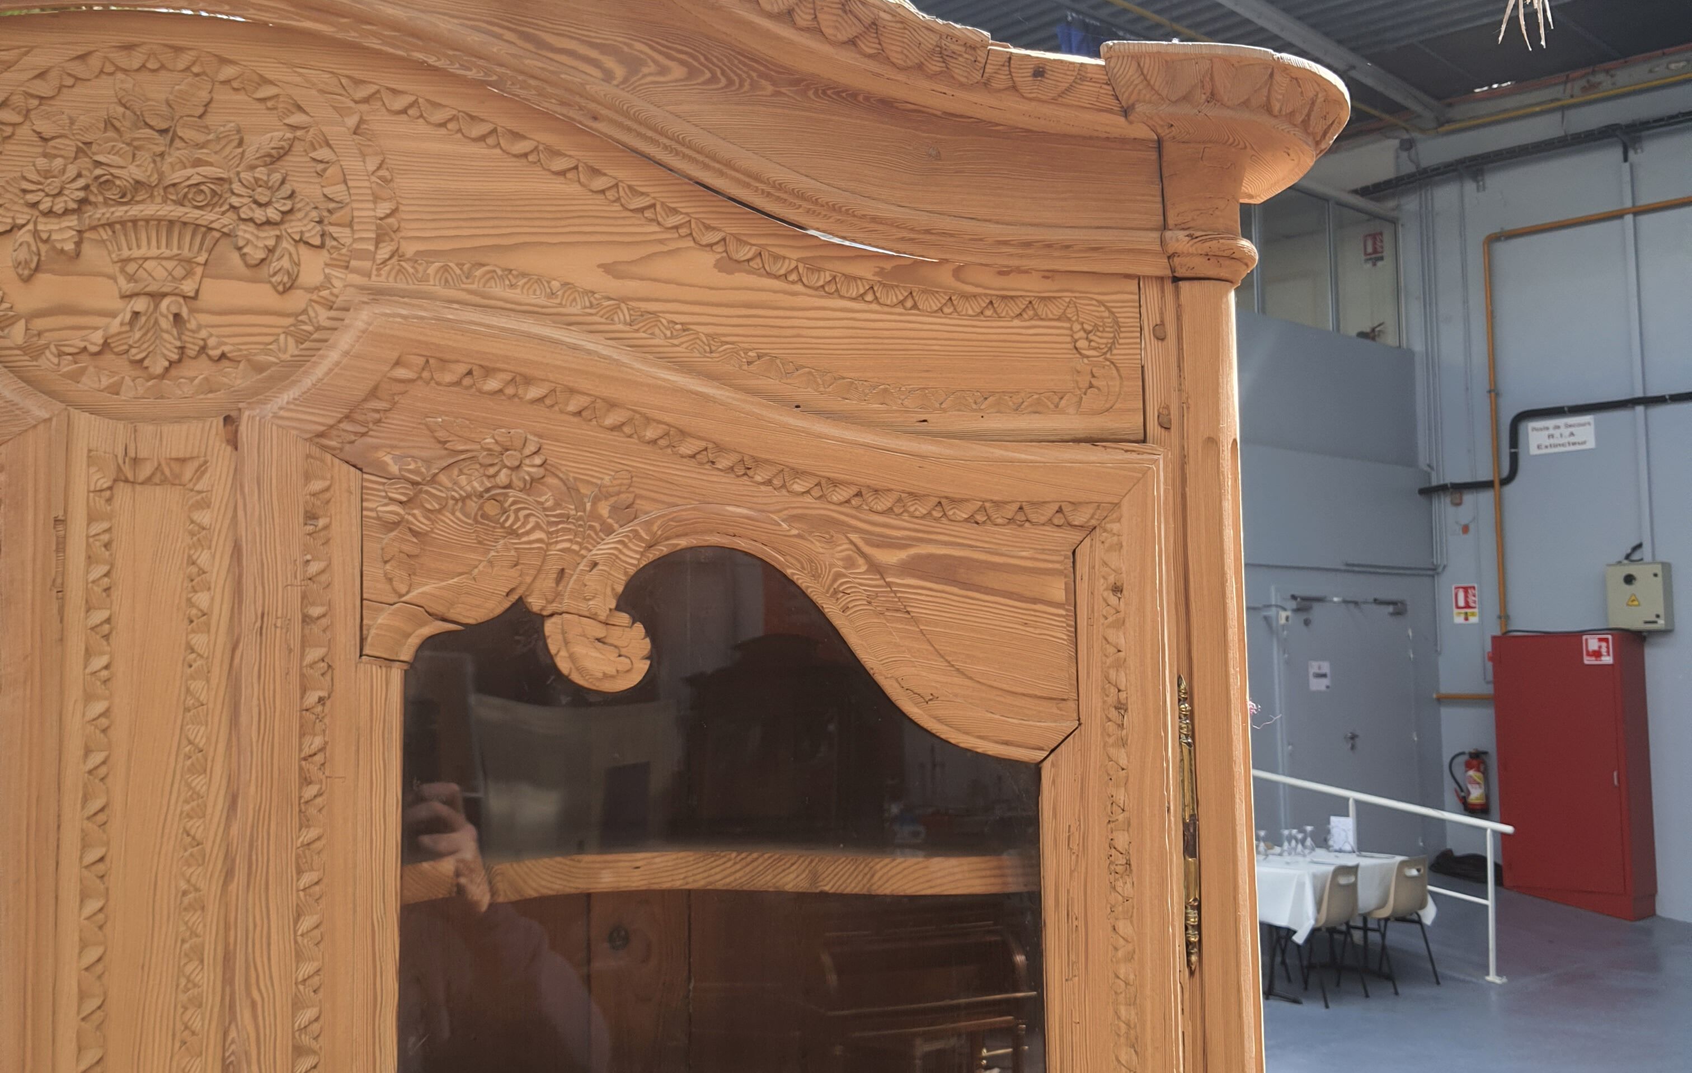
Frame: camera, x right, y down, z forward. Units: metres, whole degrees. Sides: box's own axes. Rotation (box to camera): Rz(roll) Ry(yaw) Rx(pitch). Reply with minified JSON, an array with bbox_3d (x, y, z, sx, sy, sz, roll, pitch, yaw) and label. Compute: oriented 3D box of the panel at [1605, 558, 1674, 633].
[{"bbox_3d":[5.923,0.451,12.625,0.394,0.474,0.200,-5,-6,44],"label":"panel"}]

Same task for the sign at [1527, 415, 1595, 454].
[{"bbox_3d":[5.565,-0.781,13.169,0.504,0.249,0.015,-5,-6,44],"label":"sign"}]

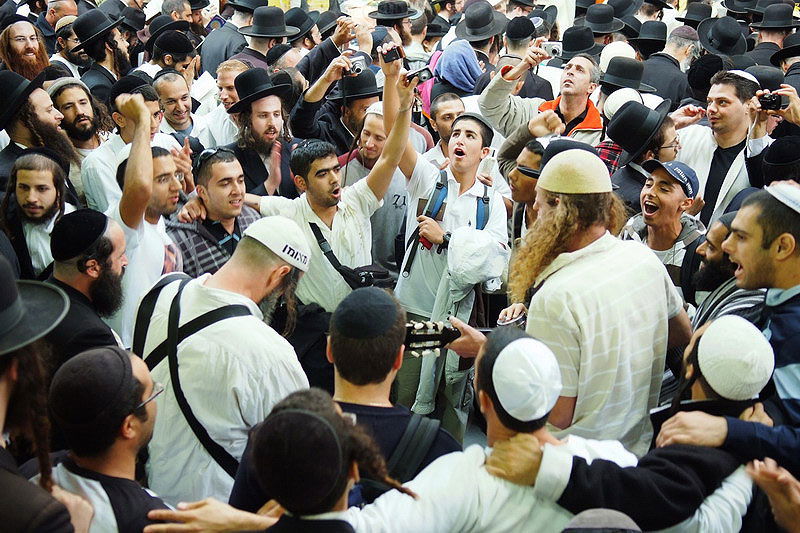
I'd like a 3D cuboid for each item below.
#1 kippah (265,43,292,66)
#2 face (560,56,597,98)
[{"bbox_3d":[-0.617,-1.086,5.350,0.160,0.075,0.160,-25,21,11],"label":"kippah"},{"bbox_3d":[0.842,-0.882,4.900,0.155,0.205,0.150,17,5,39],"label":"face"}]

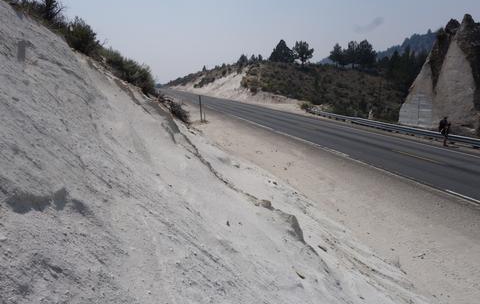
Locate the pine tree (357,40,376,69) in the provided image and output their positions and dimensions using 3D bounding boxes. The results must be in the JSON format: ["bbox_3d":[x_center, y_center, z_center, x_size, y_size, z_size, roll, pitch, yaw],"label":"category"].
[{"bbox_3d":[34.904,-26.902,103.000,5.300,7.600,5.200,-1,11,0],"label":"pine tree"}]

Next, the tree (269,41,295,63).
[{"bbox_3d":[10.784,-26.114,97.000,6.400,5.600,6.200,-1,11,0],"label":"tree"}]

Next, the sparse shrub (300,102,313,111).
[{"bbox_3d":[8.462,-5.790,47.500,1.450,0.980,1.350,-1,11,0],"label":"sparse shrub"}]

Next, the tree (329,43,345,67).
[{"bbox_3d":[26.626,-26.902,103.000,4.300,6.500,4.300,-1,11,0],"label":"tree"}]

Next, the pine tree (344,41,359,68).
[{"bbox_3d":[31.063,-27.163,104.000,4.200,7.600,4.200,-1,11,0],"label":"pine tree"}]

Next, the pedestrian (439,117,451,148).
[{"bbox_3d":[12.667,-1.250,23.100,0.550,1.800,0.550,-7,12,-28],"label":"pedestrian"}]

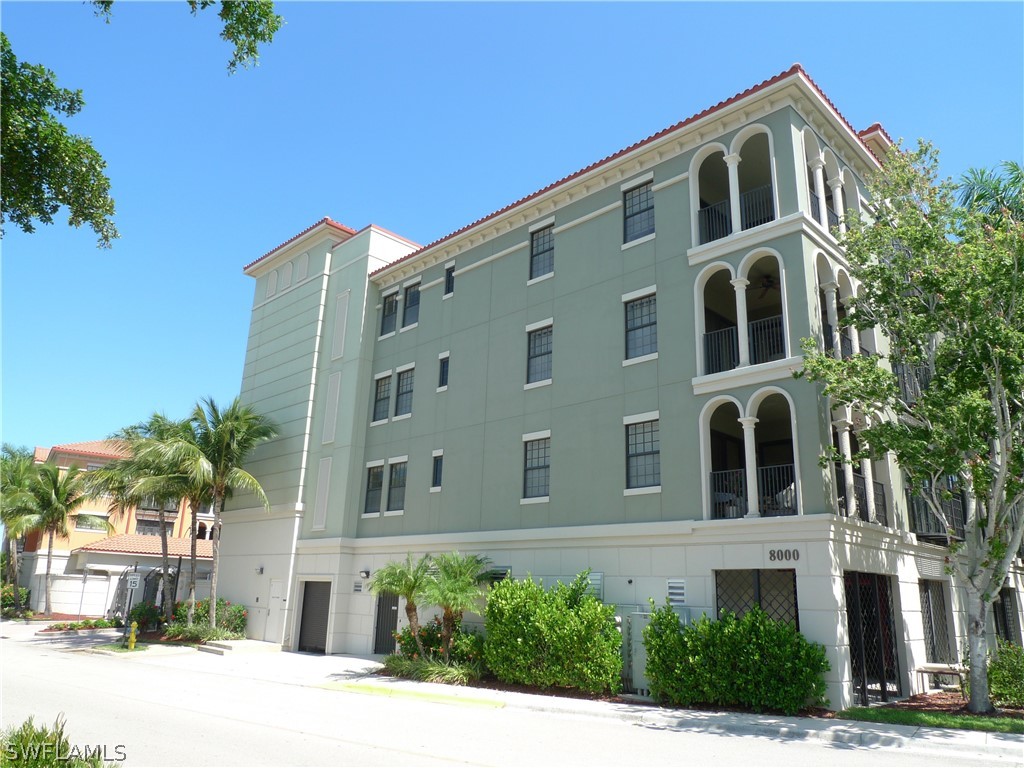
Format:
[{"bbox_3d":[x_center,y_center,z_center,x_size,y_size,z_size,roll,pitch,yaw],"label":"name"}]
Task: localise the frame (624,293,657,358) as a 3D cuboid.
[{"bbox_3d":[3.290,-1.423,17.986,0.930,1.580,0.130,-14,-23,43],"label":"frame"}]

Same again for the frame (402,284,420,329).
[{"bbox_3d":[-3.582,-2.795,25.434,0.944,1.628,0.100,-14,-23,43],"label":"frame"}]

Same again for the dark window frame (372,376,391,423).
[{"bbox_3d":[-4.633,0.553,25.392,0.944,1.622,0.100,-14,-23,43],"label":"dark window frame"}]

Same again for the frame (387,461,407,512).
[{"bbox_3d":[-3.796,3.442,23.801,0.900,1.580,0.130,-14,-23,43],"label":"frame"}]

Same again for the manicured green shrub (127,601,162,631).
[{"bbox_3d":[-14.631,9.237,28.268,1.450,1.220,1.350,10,-18,-25],"label":"manicured green shrub"}]

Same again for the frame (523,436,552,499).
[{"bbox_3d":[0.684,2.309,19.281,0.947,1.623,0.100,-14,-23,43],"label":"frame"}]

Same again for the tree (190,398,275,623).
[{"bbox_3d":[-11.086,5.202,27.436,3.200,8.600,3.200,8,-18,-20],"label":"tree"}]

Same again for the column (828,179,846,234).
[{"bbox_3d":[8.237,-4.160,17.808,0.330,2.120,0.330,-14,-23,43],"label":"column"}]

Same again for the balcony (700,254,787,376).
[{"bbox_3d":[5.371,-1.506,16.151,1.999,2.584,0.700,-14,-23,43],"label":"balcony"}]

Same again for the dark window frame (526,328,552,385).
[{"bbox_3d":[0.830,-0.813,20.358,0.920,1.580,0.130,-14,-23,43],"label":"dark window frame"}]

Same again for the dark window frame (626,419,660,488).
[{"bbox_3d":[3.133,1.697,16.945,0.946,1.623,0.100,-14,-23,43],"label":"dark window frame"}]

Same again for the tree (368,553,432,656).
[{"bbox_3d":[-3.107,6.256,19.964,1.850,2.950,1.850,4,-16,-8],"label":"tree"}]

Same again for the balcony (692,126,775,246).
[{"bbox_3d":[5.462,-4.724,17.197,2.250,2.650,0.750,-14,-23,43],"label":"balcony"}]

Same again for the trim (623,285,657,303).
[{"bbox_3d":[3.279,-2.281,18.140,1.046,0.189,0.100,-14,-23,43],"label":"trim"}]

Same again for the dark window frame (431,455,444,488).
[{"bbox_3d":[-2.316,2.760,22.241,0.408,0.996,0.100,-14,-23,43],"label":"dark window frame"}]

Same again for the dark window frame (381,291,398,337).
[{"bbox_3d":[-4.543,-2.579,26.554,0.900,1.580,0.130,-14,-23,43],"label":"dark window frame"}]

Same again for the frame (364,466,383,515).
[{"bbox_3d":[-4.755,3.680,24.725,0.900,1.580,0.130,-14,-23,43],"label":"frame"}]

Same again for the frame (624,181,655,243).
[{"bbox_3d":[3.361,-4.528,18.815,0.946,1.628,0.100,-14,-23,43],"label":"frame"}]

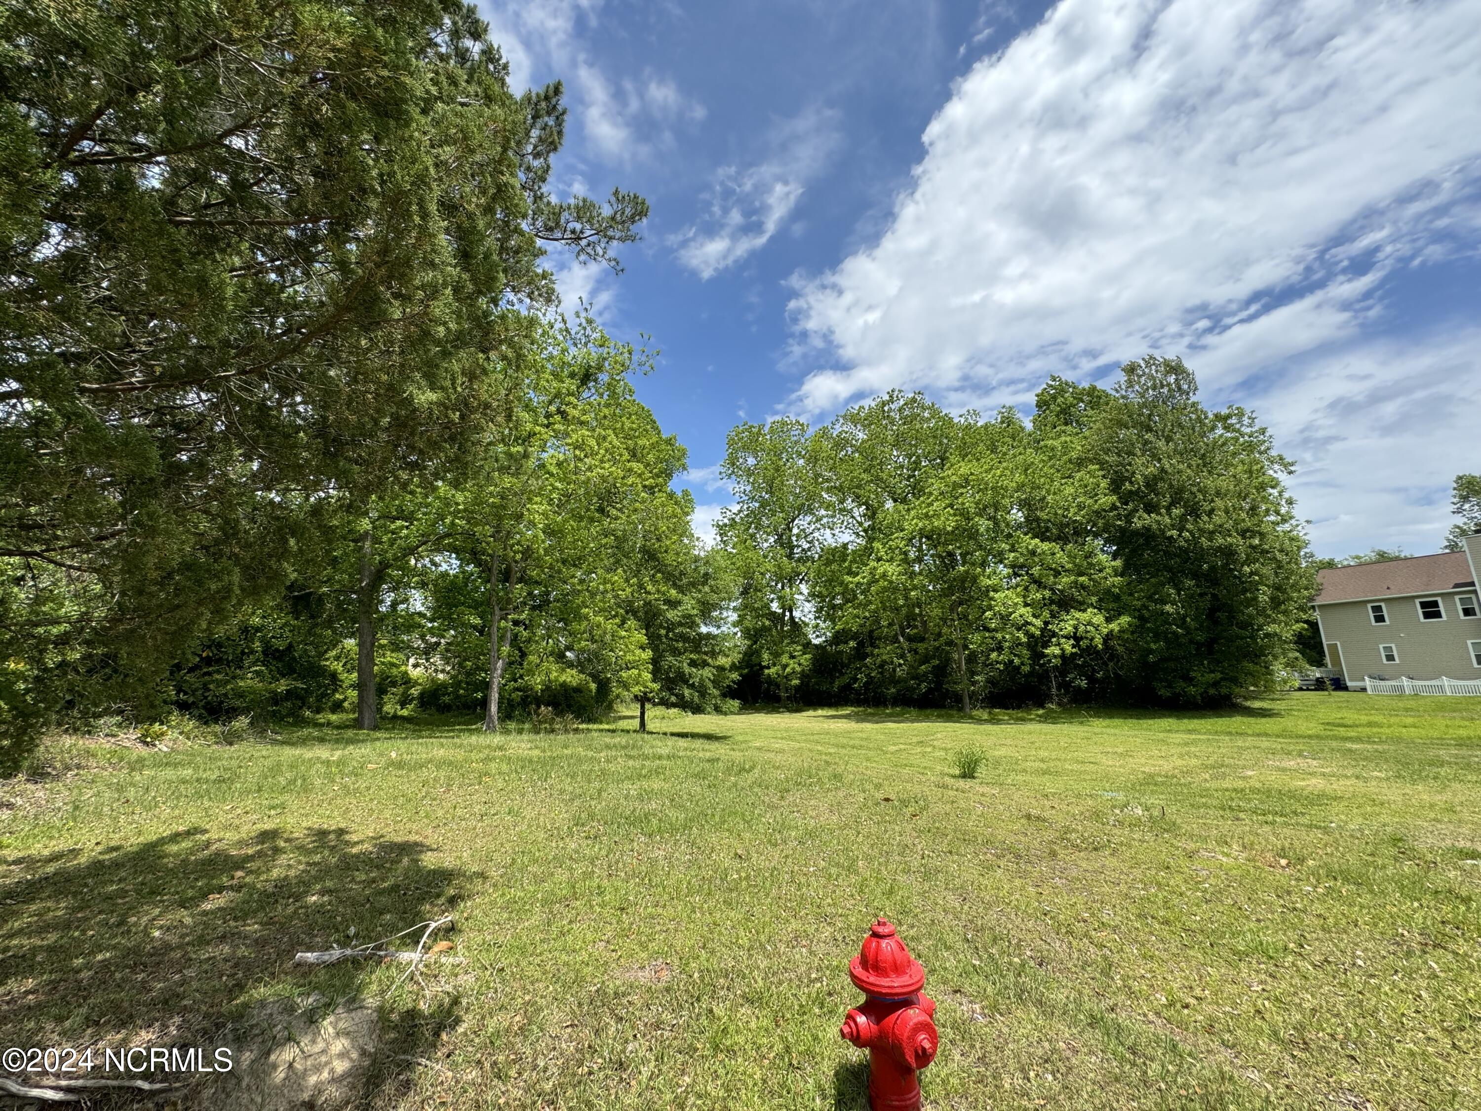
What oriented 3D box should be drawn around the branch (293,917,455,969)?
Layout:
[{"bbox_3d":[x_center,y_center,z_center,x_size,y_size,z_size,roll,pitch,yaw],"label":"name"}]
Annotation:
[{"bbox_3d":[-2.324,2.442,3.731,0.930,0.180,0.400,-2,-12,0],"label":"branch"}]

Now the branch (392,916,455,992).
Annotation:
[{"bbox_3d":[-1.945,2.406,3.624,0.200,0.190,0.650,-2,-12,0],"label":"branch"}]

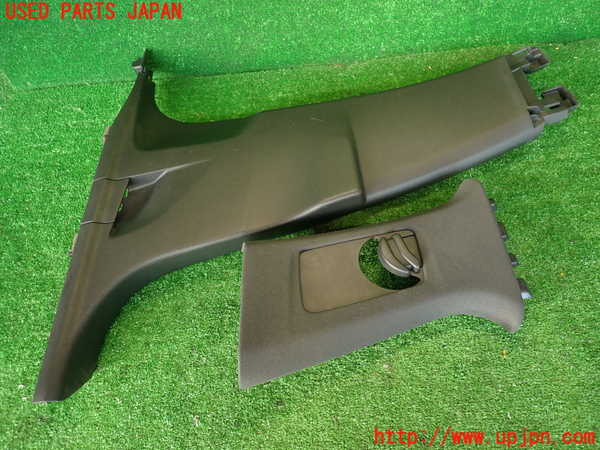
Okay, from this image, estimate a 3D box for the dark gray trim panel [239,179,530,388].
[{"bbox_3d":[0.104,0.043,0.557,0.390,0.075,0.230,-10,53,-8],"label":"dark gray trim panel"}]

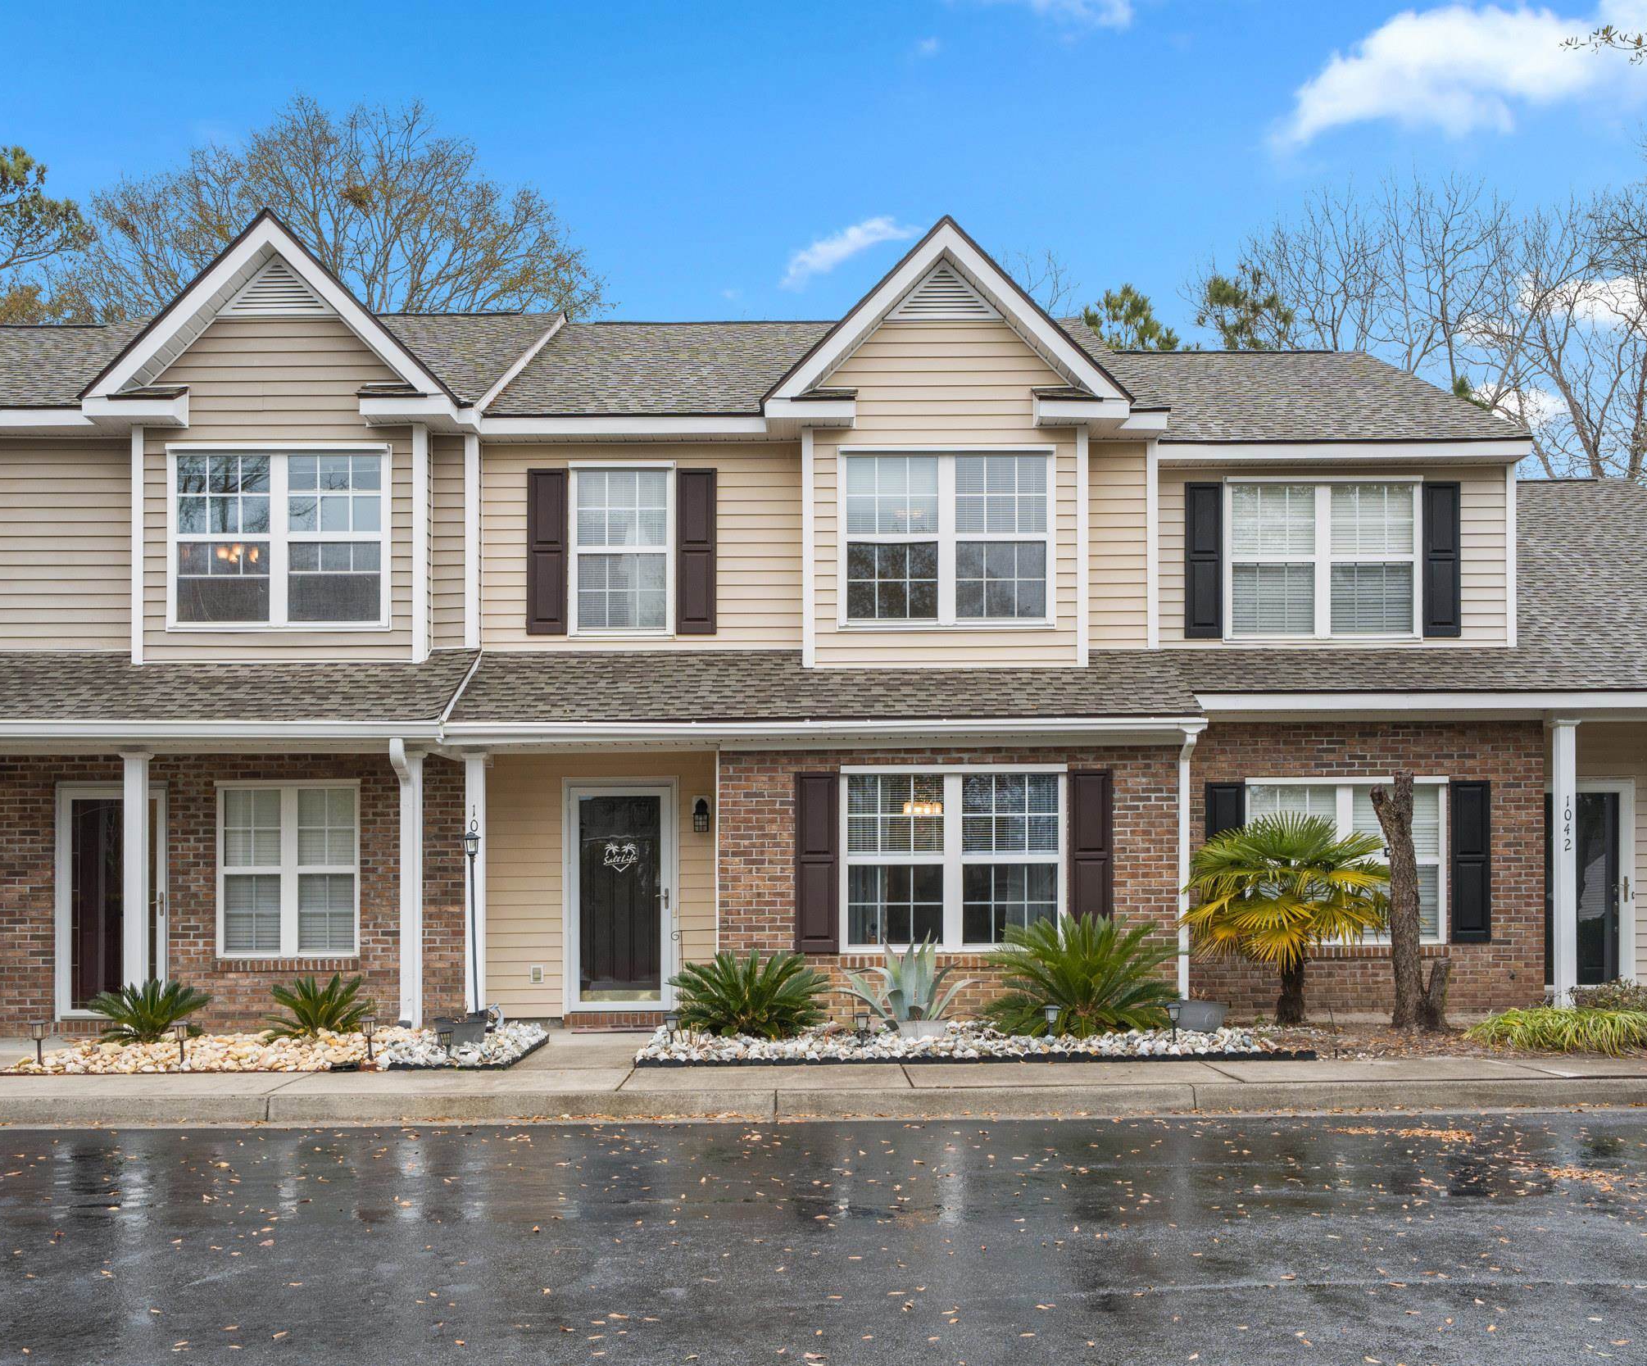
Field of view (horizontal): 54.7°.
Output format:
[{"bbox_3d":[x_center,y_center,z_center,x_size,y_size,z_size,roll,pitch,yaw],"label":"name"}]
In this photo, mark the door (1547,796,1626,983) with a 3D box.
[{"bbox_3d":[7.269,1.982,15.250,0.820,1.950,0.070,0,-2,0],"label":"door"}]

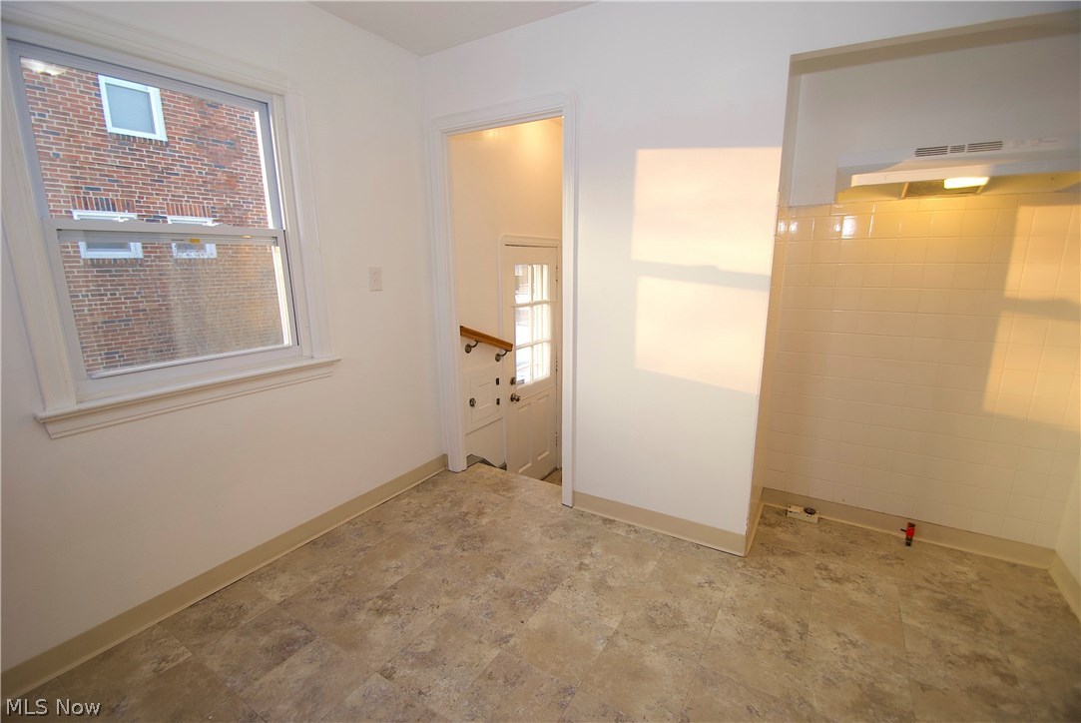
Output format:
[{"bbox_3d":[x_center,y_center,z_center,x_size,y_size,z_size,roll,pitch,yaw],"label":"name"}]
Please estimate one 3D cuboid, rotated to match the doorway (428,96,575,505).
[{"bbox_3d":[-0.191,-0.281,2.566,0.930,2.090,0.140,6,13,31],"label":"doorway"}]

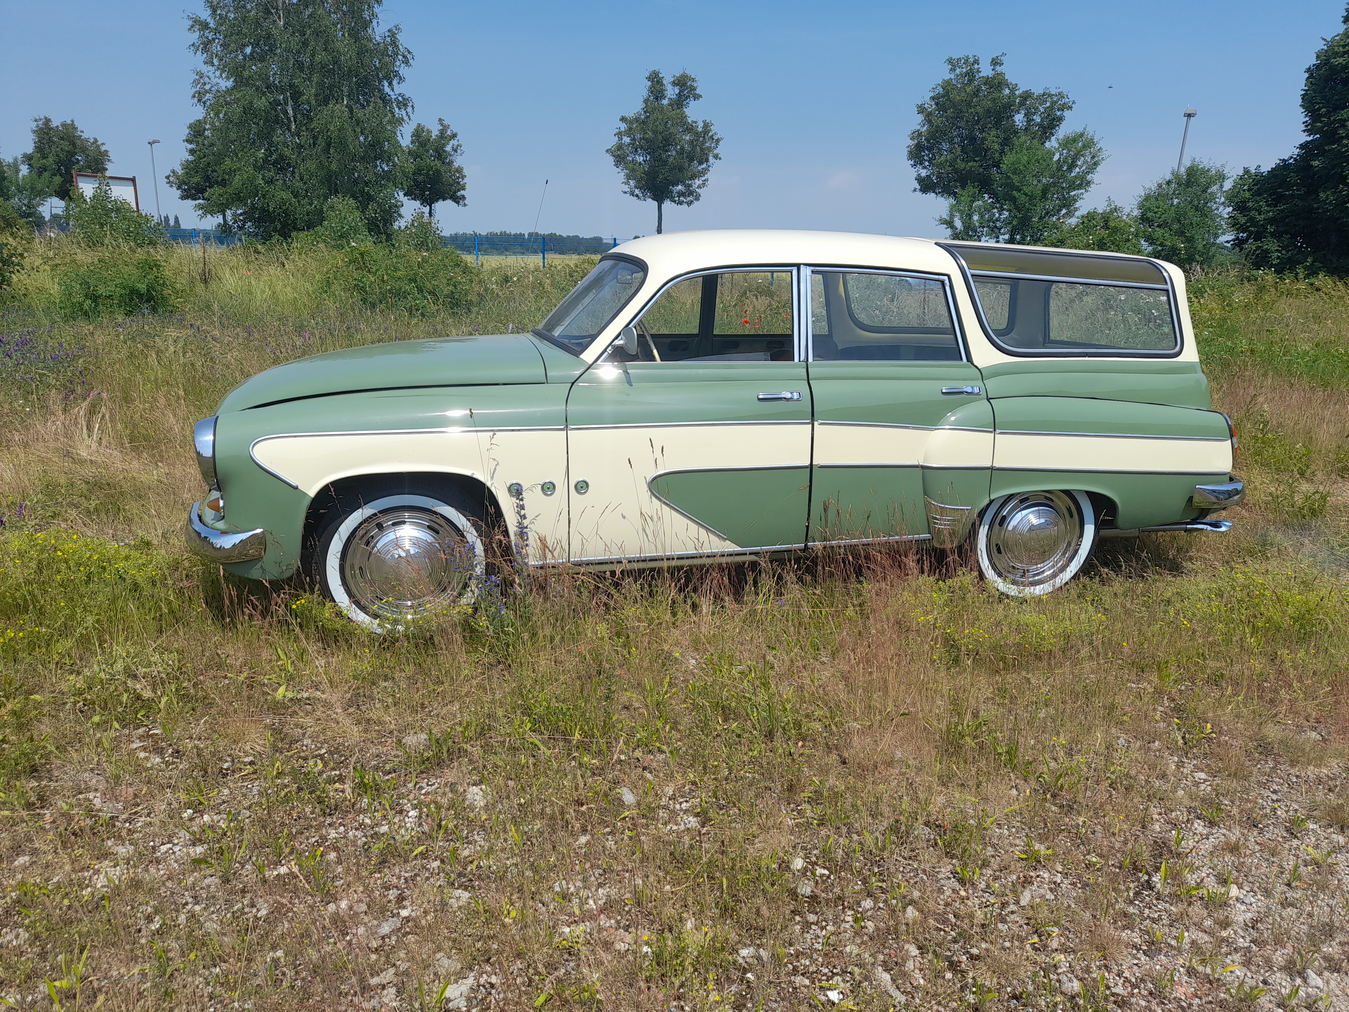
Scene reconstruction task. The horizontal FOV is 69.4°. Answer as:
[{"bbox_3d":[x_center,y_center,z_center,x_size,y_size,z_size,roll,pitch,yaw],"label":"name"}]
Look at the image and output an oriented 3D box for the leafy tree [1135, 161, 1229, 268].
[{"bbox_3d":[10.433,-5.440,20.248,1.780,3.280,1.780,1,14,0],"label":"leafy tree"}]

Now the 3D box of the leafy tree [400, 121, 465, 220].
[{"bbox_3d":[-10.227,-12.780,41.146,2.800,6.700,2.800,1,14,0],"label":"leafy tree"}]

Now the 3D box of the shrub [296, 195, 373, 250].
[{"bbox_3d":[-6.055,-4.450,17.462,1.350,2.130,1.350,1,14,0],"label":"shrub"}]

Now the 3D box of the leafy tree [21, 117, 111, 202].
[{"bbox_3d":[-32.139,-16.391,51.650,4.060,7.870,4.060,1,14,0],"label":"leafy tree"}]

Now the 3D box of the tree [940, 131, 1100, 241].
[{"bbox_3d":[8.128,-6.576,23.061,3.670,4.210,3.670,1,14,0],"label":"tree"}]

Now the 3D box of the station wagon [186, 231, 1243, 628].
[{"bbox_3d":[0.290,-0.412,4.185,4.300,1.480,1.570,-3,15,-14],"label":"station wagon"}]

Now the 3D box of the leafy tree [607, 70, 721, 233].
[{"bbox_3d":[-0.384,-11.945,36.163,4.190,7.840,4.190,1,14,0],"label":"leafy tree"}]

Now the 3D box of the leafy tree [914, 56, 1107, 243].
[{"bbox_3d":[10.184,-10.412,31.359,5.070,7.540,5.070,1,14,0],"label":"leafy tree"}]

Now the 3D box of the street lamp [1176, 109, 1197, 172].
[{"bbox_3d":[16.783,-9.761,32.020,0.420,6.120,0.650,7,16,24],"label":"street lamp"}]

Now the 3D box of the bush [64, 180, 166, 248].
[{"bbox_3d":[-13.954,-6.948,24.454,2.400,2.356,2.200,-6,17,-28],"label":"bush"}]

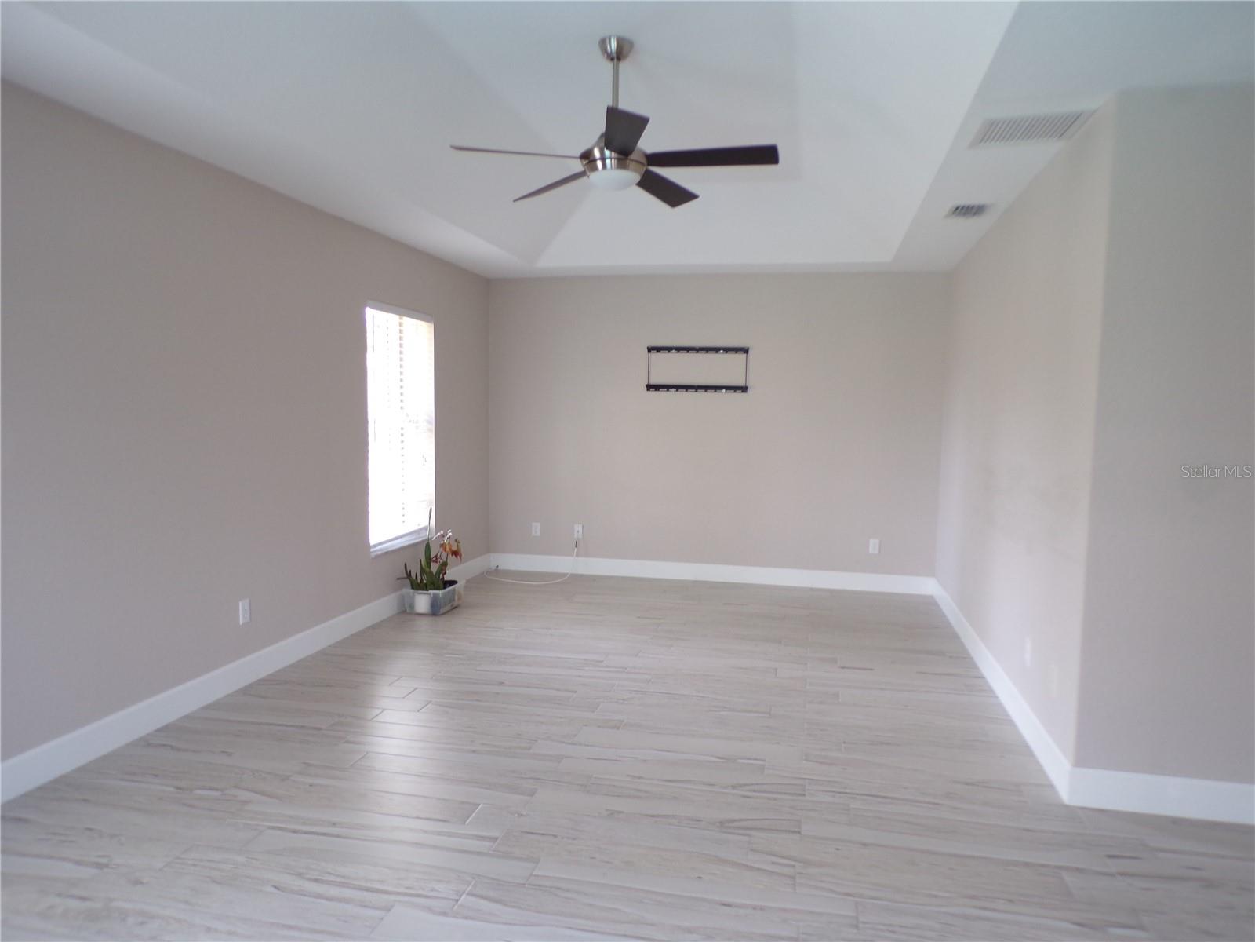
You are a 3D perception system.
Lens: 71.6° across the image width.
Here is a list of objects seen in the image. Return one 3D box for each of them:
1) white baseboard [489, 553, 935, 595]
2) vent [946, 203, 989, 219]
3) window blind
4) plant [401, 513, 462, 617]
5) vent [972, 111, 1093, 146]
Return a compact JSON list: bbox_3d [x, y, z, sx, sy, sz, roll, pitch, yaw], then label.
[{"bbox_3d":[0.584,0.823,7.007,3.617,0.140,0.020,2,4,12],"label":"white baseboard"},{"bbox_3d":[1.768,-1.340,4.526,0.197,0.020,0.321,2,4,12],"label":"vent"},{"bbox_3d":[-1.516,-0.303,5.828,0.056,1.551,0.959,2,4,12],"label":"window blind"},{"bbox_3d":[-1.296,0.597,5.906,0.327,0.688,0.403,2,4,12],"label":"plant"},{"bbox_3d":[1.483,-1.250,3.221,0.366,0.020,0.364,2,4,12],"label":"vent"}]

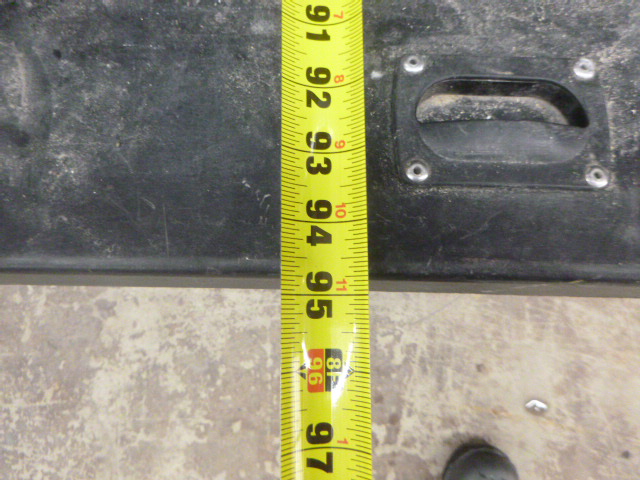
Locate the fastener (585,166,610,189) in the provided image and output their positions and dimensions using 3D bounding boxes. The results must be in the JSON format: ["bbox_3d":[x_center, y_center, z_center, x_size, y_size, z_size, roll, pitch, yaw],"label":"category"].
[{"bbox_3d":[0.105,-0.023,0.174,0.009,0.004,0.009,1,81,0],"label":"fastener"}]

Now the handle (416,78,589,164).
[{"bbox_3d":[0.070,-0.045,0.186,0.066,0.016,0.035,1,81,0],"label":"handle"}]

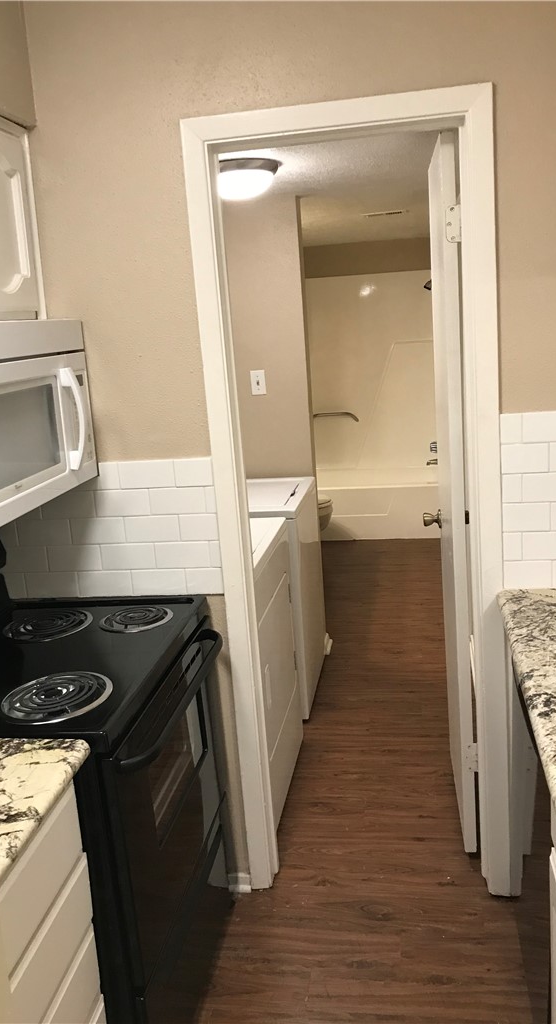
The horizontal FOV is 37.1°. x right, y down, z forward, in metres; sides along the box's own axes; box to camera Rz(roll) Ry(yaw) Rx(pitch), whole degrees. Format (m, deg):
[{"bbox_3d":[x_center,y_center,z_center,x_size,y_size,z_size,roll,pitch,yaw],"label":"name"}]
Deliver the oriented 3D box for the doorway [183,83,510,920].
[{"bbox_3d":[0.214,0.057,2.216,0.740,2.115,0.138,-2,12,9],"label":"doorway"}]

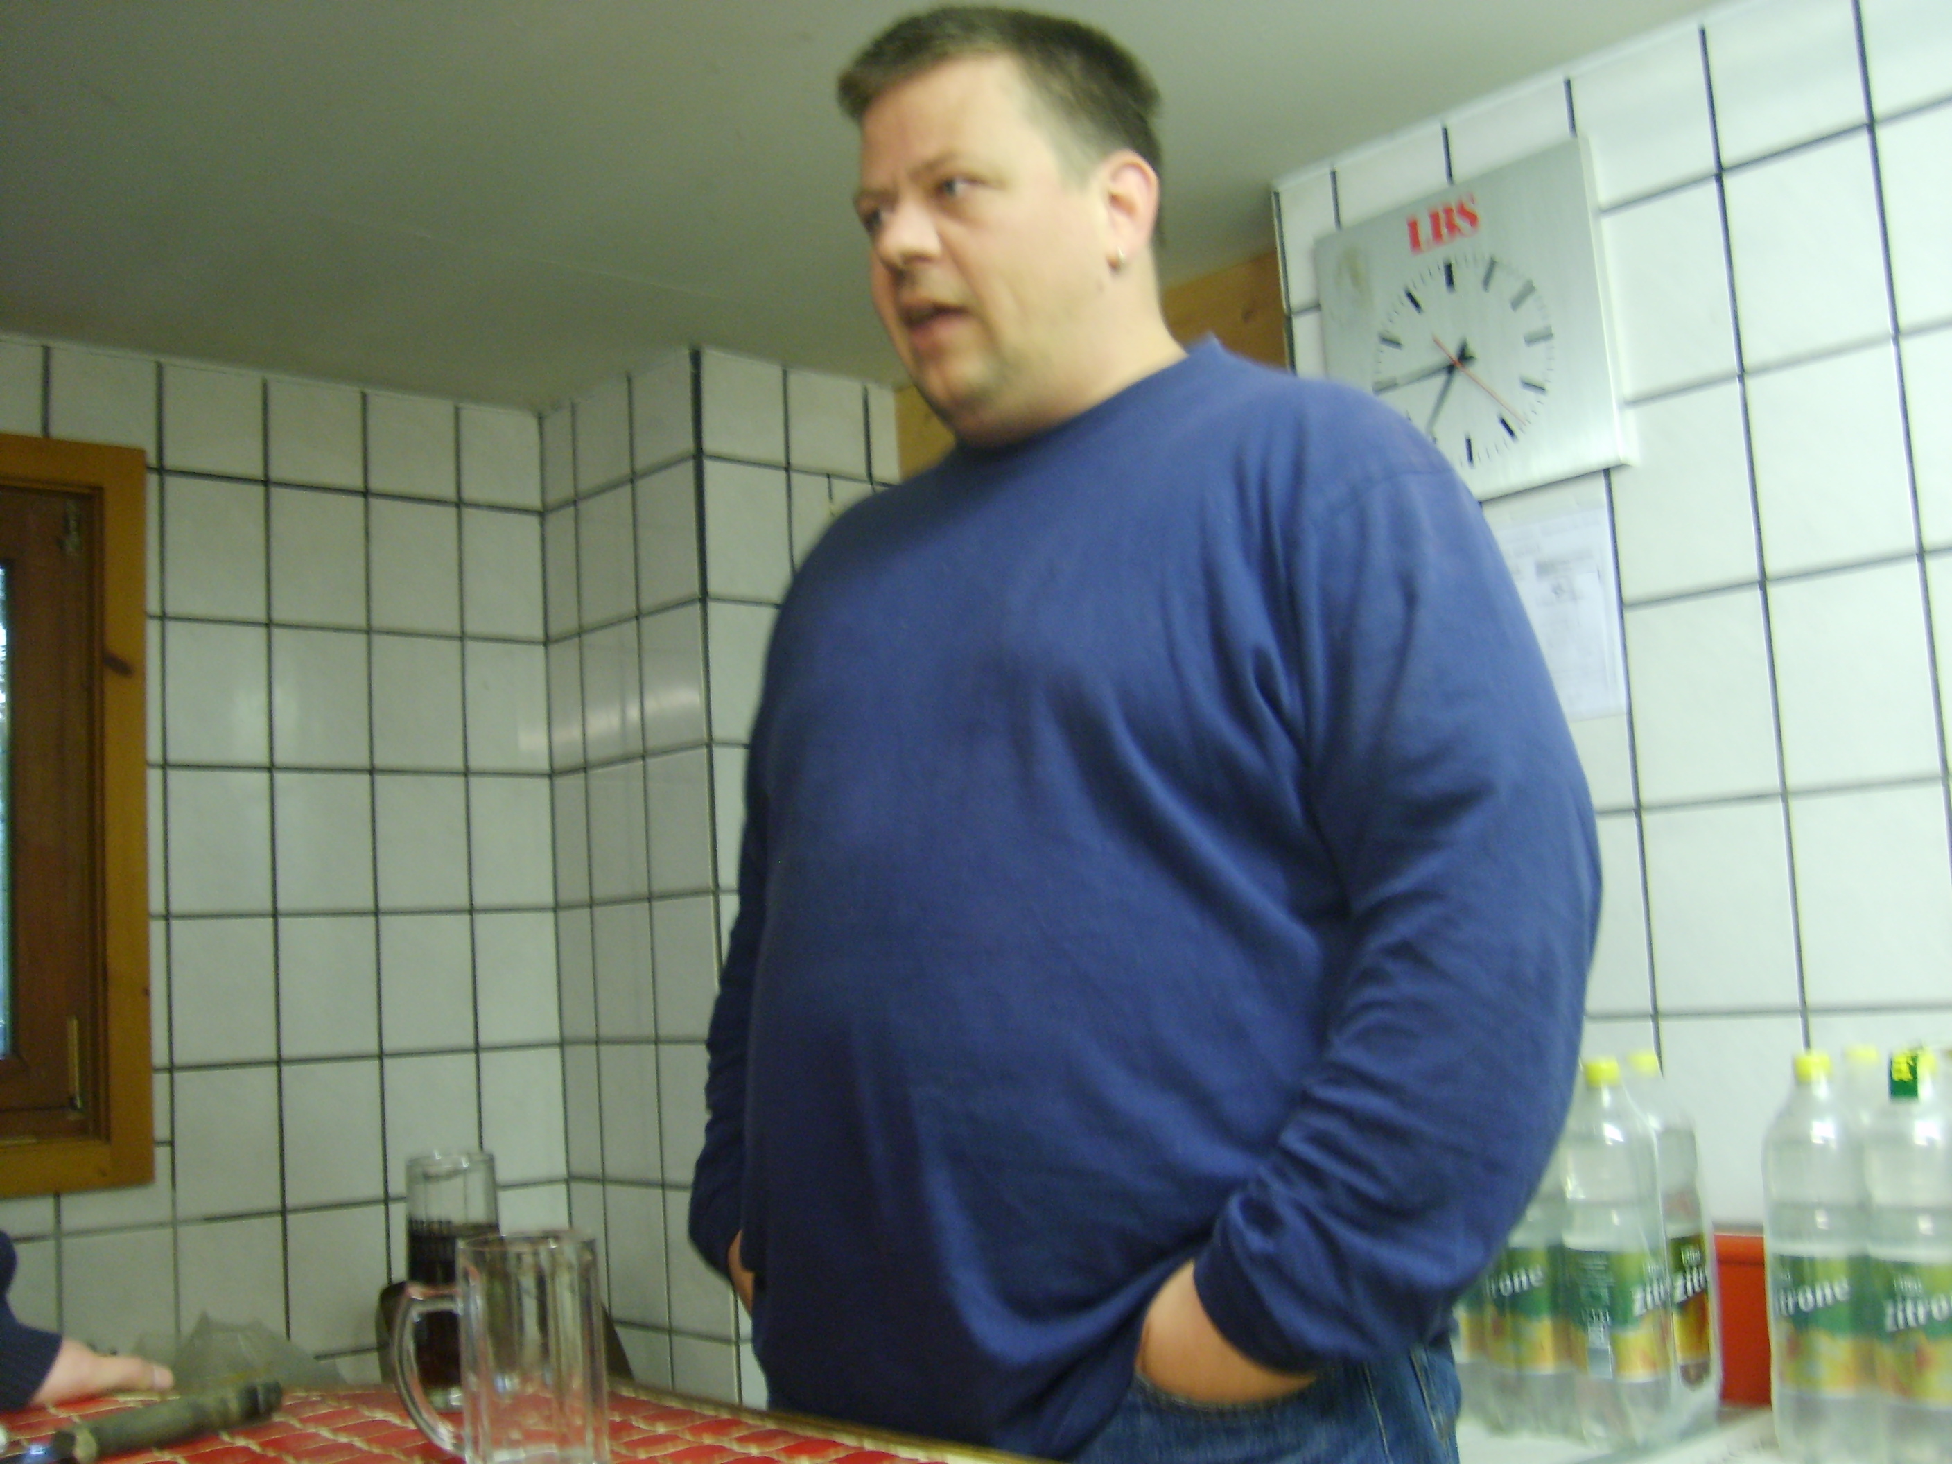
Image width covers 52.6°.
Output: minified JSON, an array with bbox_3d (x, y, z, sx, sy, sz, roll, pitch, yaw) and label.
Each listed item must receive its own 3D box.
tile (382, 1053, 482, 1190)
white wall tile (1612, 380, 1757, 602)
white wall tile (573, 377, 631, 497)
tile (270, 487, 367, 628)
[{"bbox_3d":[-0.766,0.551,2.779,0.148,0.198,0.010,2,-8,-43],"label":"tile"},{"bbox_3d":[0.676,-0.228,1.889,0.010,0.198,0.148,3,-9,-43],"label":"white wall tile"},{"bbox_3d":[-0.554,-0.434,2.956,0.010,0.150,0.150,2,-8,-43],"label":"white wall tile"},{"bbox_3d":[-0.921,-0.242,2.764,0.148,0.198,0.010,2,-8,-43],"label":"tile"}]

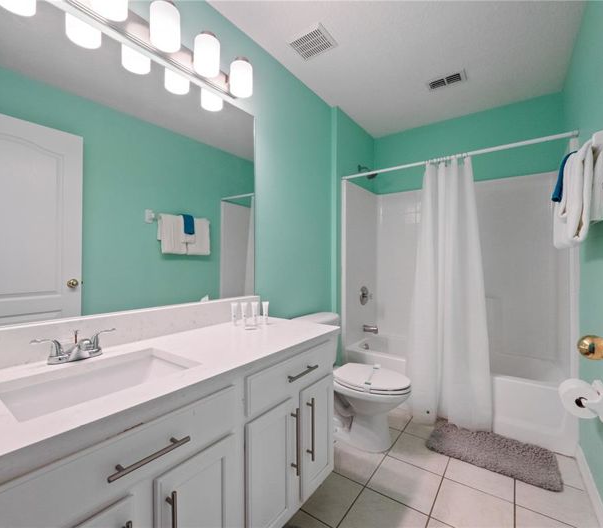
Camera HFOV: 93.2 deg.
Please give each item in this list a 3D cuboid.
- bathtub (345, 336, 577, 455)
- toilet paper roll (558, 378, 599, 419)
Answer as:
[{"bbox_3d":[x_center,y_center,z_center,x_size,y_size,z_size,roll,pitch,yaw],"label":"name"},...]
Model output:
[{"bbox_3d":[1.210,0.946,2.395,1.520,0.378,0.723,0,0,36],"label":"bathtub"},{"bbox_3d":[1.189,0.568,1.221,0.132,0.132,0.105,0,0,36],"label":"toilet paper roll"}]

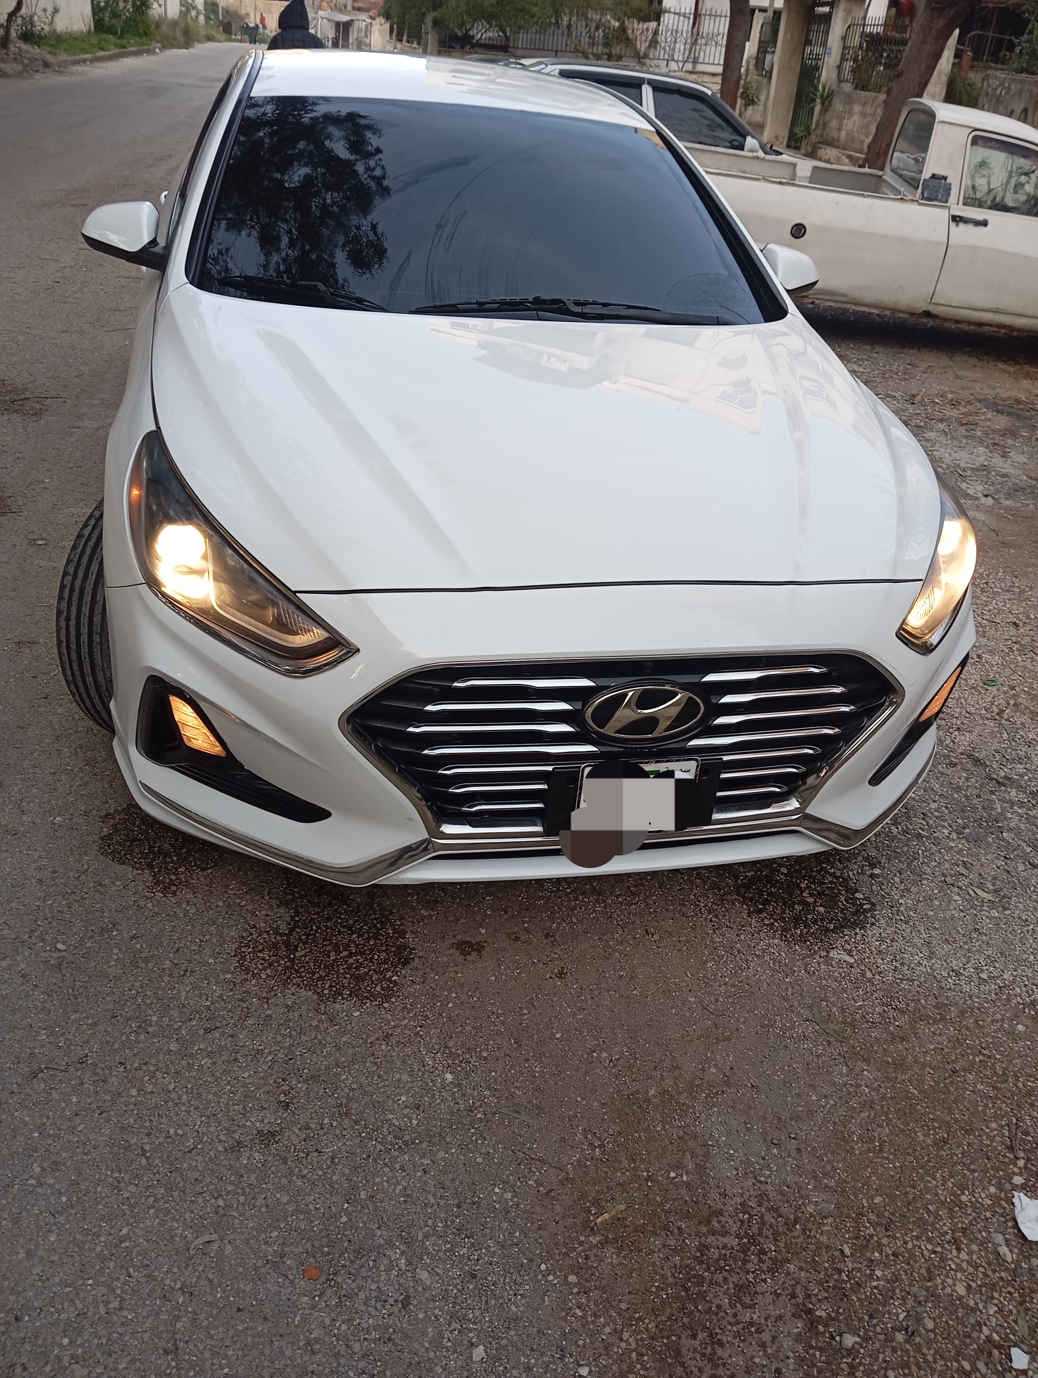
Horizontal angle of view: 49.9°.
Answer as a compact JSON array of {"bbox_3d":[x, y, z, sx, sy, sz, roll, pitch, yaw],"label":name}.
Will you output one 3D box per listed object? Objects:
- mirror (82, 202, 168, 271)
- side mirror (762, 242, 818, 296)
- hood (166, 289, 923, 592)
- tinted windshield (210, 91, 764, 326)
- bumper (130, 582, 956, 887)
[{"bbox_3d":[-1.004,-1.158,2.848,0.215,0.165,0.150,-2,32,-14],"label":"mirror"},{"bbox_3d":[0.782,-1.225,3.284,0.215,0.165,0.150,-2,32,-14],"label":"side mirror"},{"bbox_3d":[0.091,-0.554,2.339,1.600,0.210,1.200,-2,37,-14],"label":"hood"},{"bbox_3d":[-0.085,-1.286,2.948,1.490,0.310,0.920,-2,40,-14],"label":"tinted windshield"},{"bbox_3d":[0.158,0.022,2.155,1.830,0.570,0.520,-2,32,-14],"label":"bumper"}]

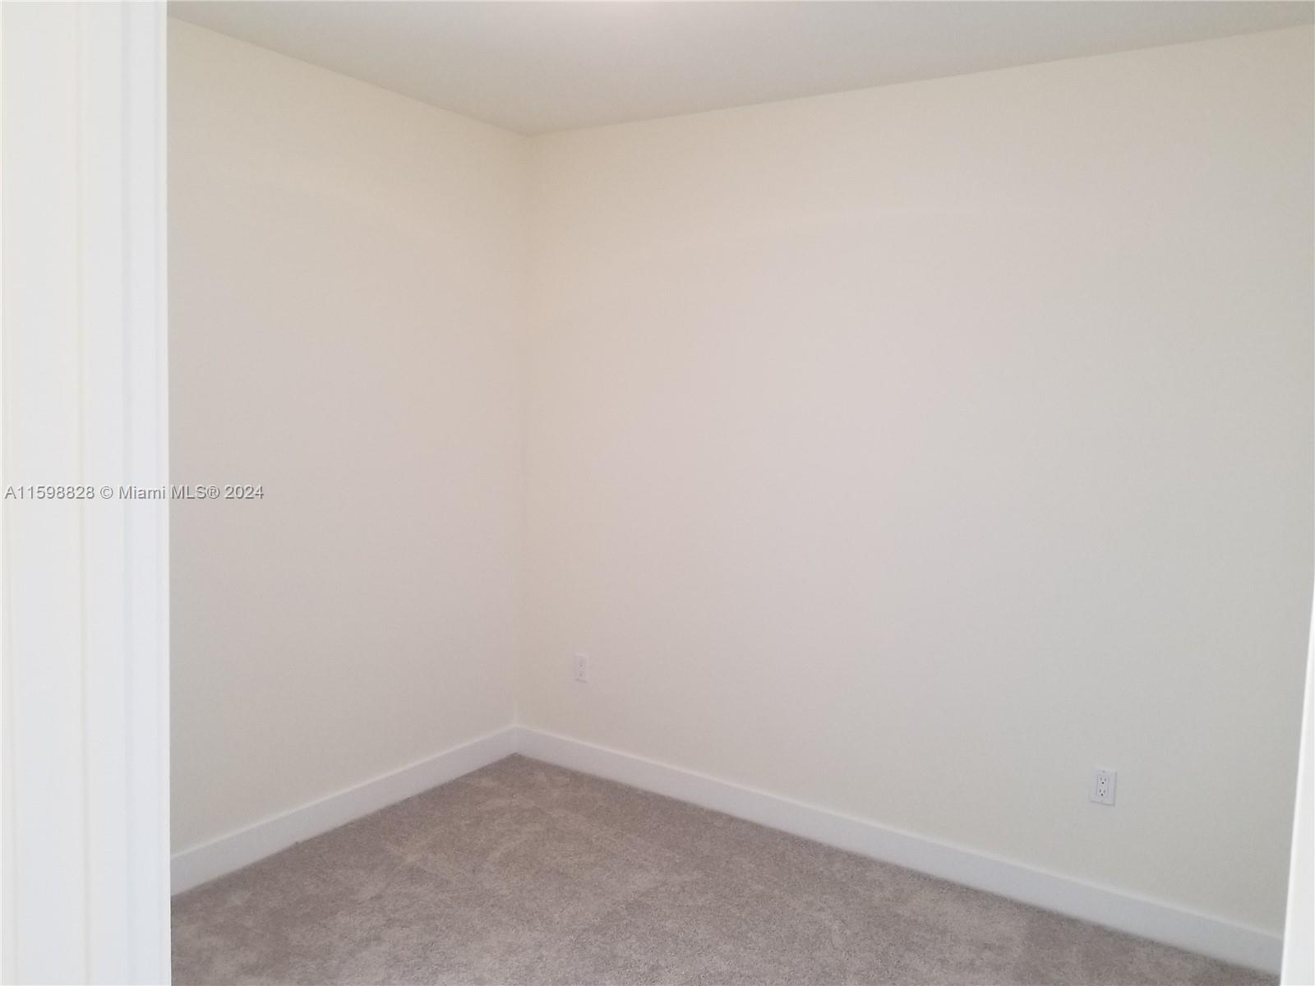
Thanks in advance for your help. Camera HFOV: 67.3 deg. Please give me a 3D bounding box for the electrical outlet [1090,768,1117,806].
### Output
[{"bbox_3d":[1.412,0.930,3.130,0.071,0.115,0.011,6,7,33],"label":"electrical outlet"}]

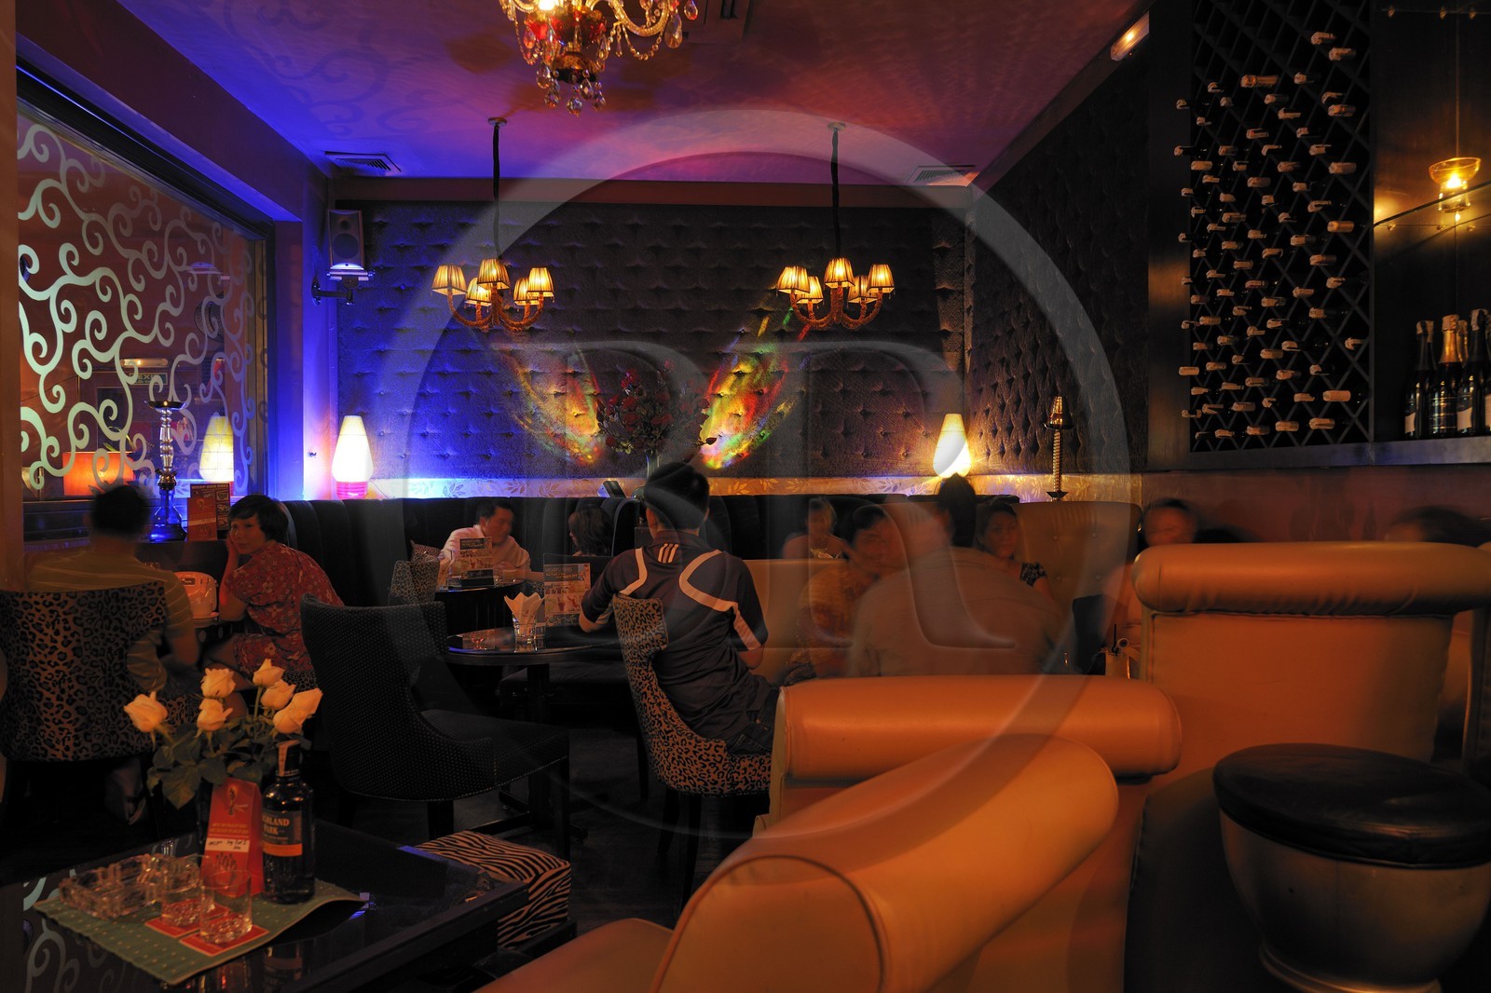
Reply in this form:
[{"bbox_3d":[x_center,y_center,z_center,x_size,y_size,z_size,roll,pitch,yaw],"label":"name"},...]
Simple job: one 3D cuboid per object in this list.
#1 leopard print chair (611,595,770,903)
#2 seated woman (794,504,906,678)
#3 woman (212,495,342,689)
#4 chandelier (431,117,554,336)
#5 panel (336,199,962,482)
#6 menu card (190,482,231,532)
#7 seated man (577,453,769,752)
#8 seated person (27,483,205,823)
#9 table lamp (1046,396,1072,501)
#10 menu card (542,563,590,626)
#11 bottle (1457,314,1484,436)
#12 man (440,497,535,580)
[{"bbox_3d":[-0.080,0.776,3.240,0.650,0.920,0.540,0,1,-12],"label":"leopard print chair"},{"bbox_3d":[0.560,0.620,3.800,0.750,1.210,0.520,0,1,21],"label":"seated woman"},{"bbox_3d":[-1.890,0.633,4.000,0.680,1.250,0.480,0,0,6],"label":"woman"},{"bbox_3d":[-1.306,-1.409,5.170,0.650,1.120,0.640,0,1,-3],"label":"chandelier"},{"bbox_3d":[-0.568,-0.977,6.230,3.920,1.720,0.080,0,1,-3],"label":"panel"},{"bbox_3d":[-2.424,0.053,4.500,0.178,0.216,0.050,0,0,-12],"label":"menu card"},{"bbox_3d":[-0.060,0.554,3.400,0.620,1.360,0.780,0,1,35],"label":"seated man"},{"bbox_3d":[-2.197,0.530,3.559,0.530,1.150,0.690,0,1,7],"label":"seated person"},{"bbox_3d":[1.385,-0.214,4.400,0.122,0.470,0.122,0,1,0],"label":"table lamp"},{"bbox_3d":[-0.705,0.387,3.930,0.185,0.250,0.050,0,1,-12],"label":"menu card"},{"bbox_3d":[1.753,-0.293,2.380,0.089,0.312,0.089,0,0,2],"label":"bottle"},{"bbox_3d":[-1.350,0.551,5.303,0.520,1.080,0.740,-1,1,-20],"label":"man"}]

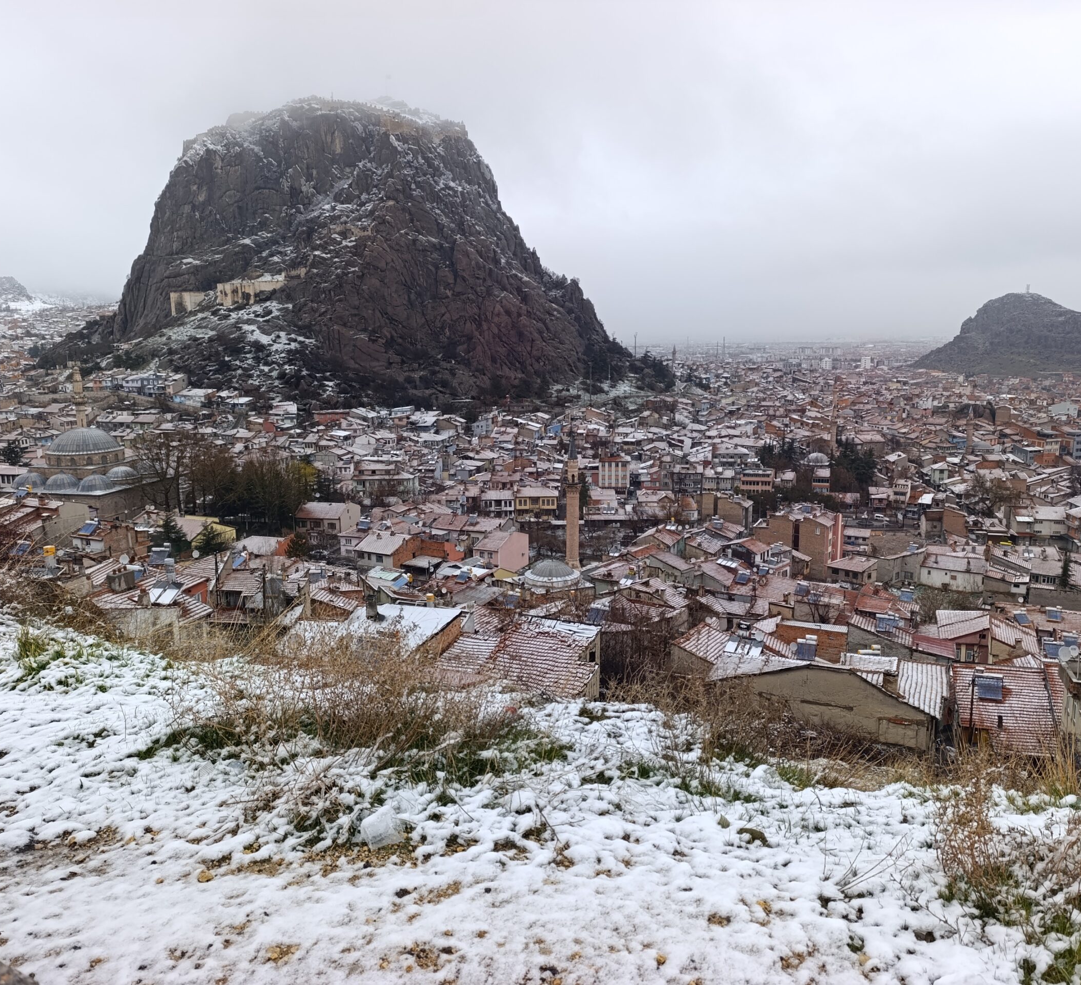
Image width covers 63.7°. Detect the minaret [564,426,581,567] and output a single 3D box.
[{"bbox_3d":[5.940,2.940,160.050,3.050,29.800,3.050,0,10,0],"label":"minaret"}]

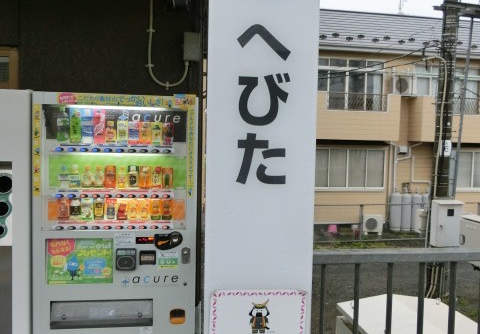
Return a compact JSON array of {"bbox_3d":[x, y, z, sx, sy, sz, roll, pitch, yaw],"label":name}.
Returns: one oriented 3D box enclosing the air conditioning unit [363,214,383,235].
[{"bbox_3d":[4.064,1.781,14.338,0.680,0.600,0.280,1,3,-10],"label":"air conditioning unit"}]

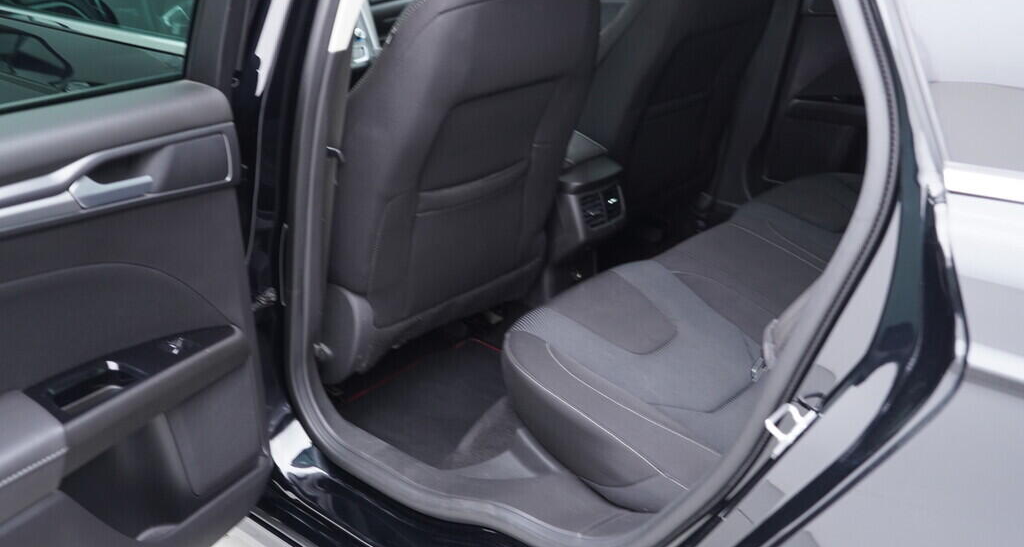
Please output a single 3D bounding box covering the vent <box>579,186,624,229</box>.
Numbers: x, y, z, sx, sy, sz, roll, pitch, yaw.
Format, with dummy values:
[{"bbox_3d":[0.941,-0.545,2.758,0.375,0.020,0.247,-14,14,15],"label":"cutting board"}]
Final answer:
[{"bbox_3d":[0.174,-0.135,2.099,0.030,0.077,0.120,-1,16,46],"label":"vent"}]

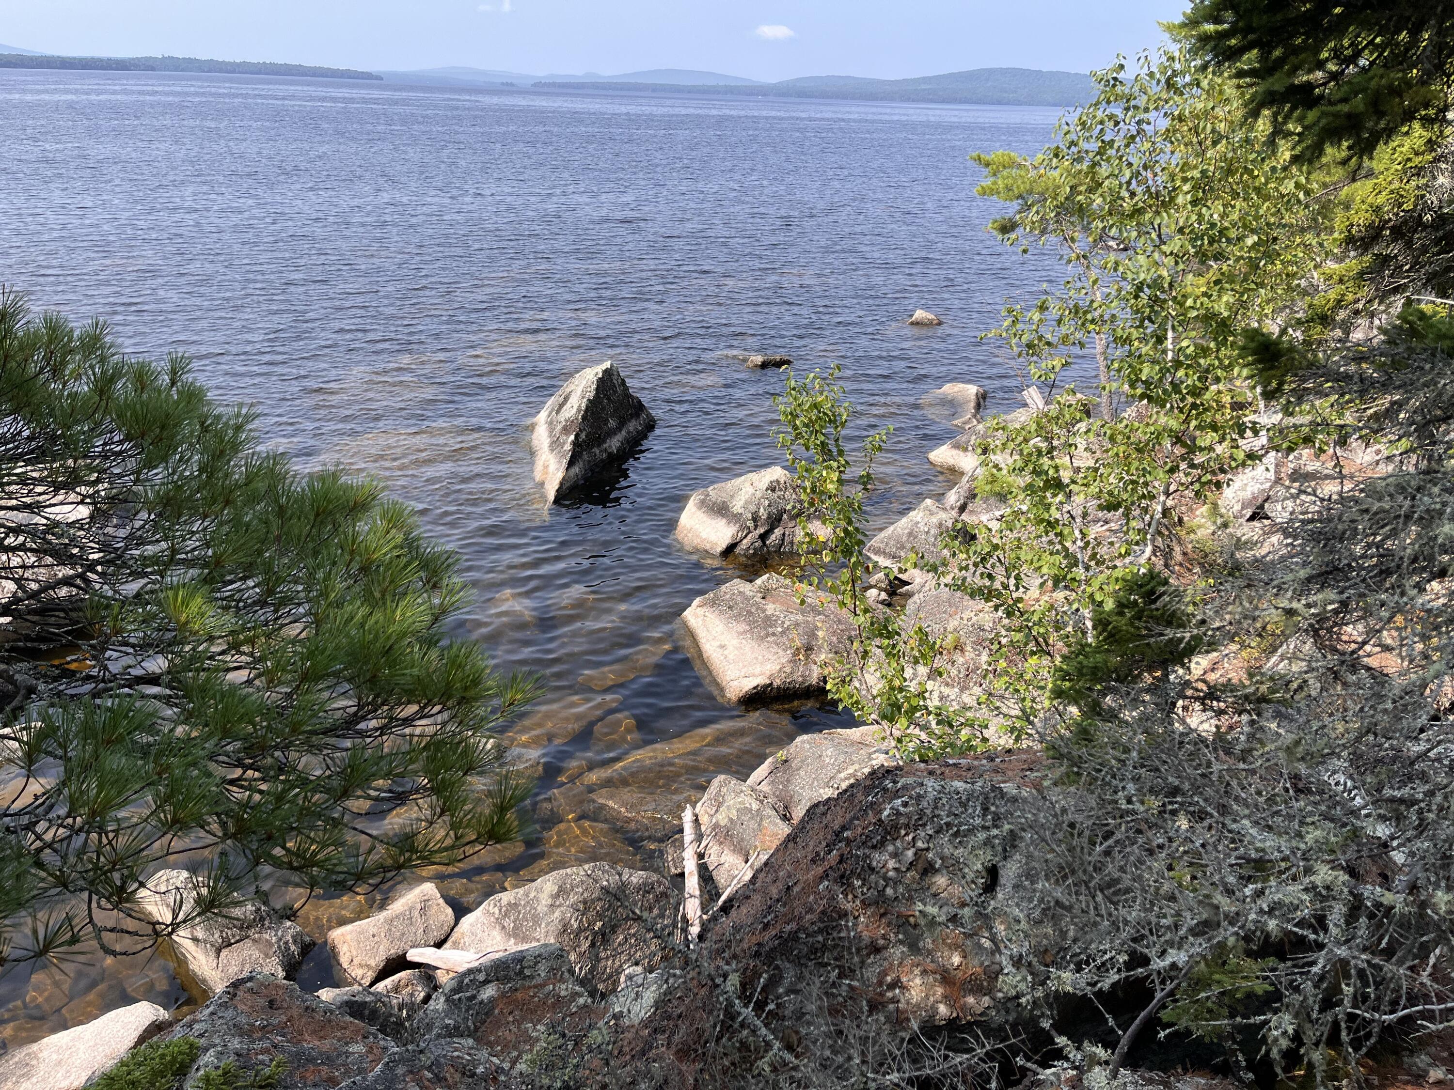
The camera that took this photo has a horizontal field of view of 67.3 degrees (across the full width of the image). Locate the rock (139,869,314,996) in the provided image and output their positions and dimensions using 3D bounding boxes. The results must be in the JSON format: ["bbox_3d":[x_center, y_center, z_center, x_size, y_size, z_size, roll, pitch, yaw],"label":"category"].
[{"bbox_3d":[-2.343,1.748,5.075,0.920,0.400,0.550,20,28,36],"label":"rock"}]

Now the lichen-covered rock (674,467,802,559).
[{"bbox_3d":[0.251,-0.319,9.789,1.300,0.720,1.000,-1,23,-7],"label":"lichen-covered rock"}]

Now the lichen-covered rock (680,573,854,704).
[{"bbox_3d":[0.399,0.599,7.872,1.250,0.540,1.250,-5,24,-17],"label":"lichen-covered rock"}]

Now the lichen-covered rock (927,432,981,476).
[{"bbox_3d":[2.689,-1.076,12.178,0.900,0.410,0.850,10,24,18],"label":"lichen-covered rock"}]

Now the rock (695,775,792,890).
[{"bbox_3d":[0.089,1.449,5.598,0.500,0.510,0.500,6,23,9],"label":"rock"}]

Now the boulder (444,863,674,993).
[{"bbox_3d":[-0.760,1.704,5.001,1.020,0.540,0.650,0,23,-5],"label":"boulder"}]

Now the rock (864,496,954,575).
[{"bbox_3d":[1.625,-0.100,9.534,0.800,0.500,0.800,2,22,0],"label":"rock"}]

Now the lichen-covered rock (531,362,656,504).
[{"bbox_3d":[-1.576,-1.293,11.555,1.350,1.090,2.400,4,23,6],"label":"lichen-covered rock"}]

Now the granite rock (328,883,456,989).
[{"bbox_3d":[-1.544,1.790,5.027,0.550,0.350,0.420,-10,26,-28],"label":"granite rock"}]

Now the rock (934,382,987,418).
[{"bbox_3d":[3.138,-1.889,14.324,0.700,0.340,0.900,2,22,0],"label":"rock"}]

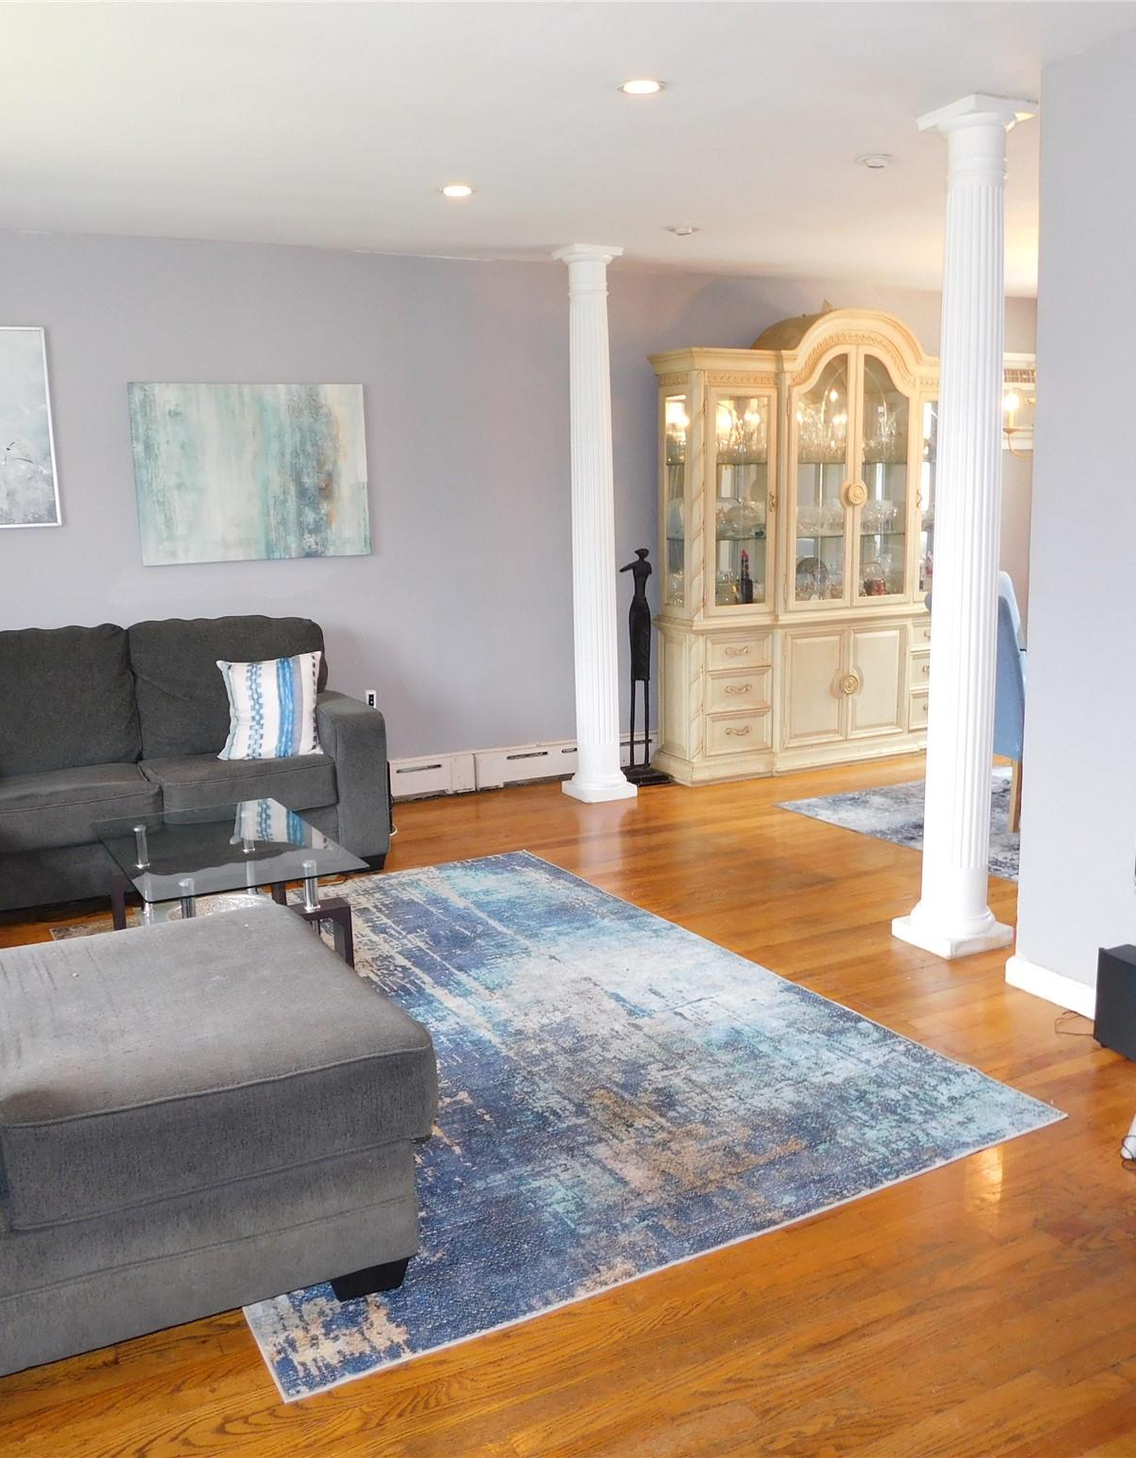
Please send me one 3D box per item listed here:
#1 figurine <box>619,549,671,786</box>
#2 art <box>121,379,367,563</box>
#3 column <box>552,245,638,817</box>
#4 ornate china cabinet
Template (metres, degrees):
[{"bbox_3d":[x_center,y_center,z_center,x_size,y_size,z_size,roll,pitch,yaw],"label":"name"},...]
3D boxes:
[{"bbox_3d":[0.351,-0.305,6.330,0.215,1.143,0.220,-7,12,-28],"label":"figurine"},{"bbox_3d":[-1.326,-1.086,5.487,0.990,0.737,0.035,-7,12,-28],"label":"art"},{"bbox_3d":[0.120,-0.899,5.936,0.262,2.466,0.262,-7,12,-28],"label":"column"},{"bbox_3d":[1.306,-0.949,6.632,1.870,2.250,0.460,-7,12,-28],"label":"ornate china cabinet"}]

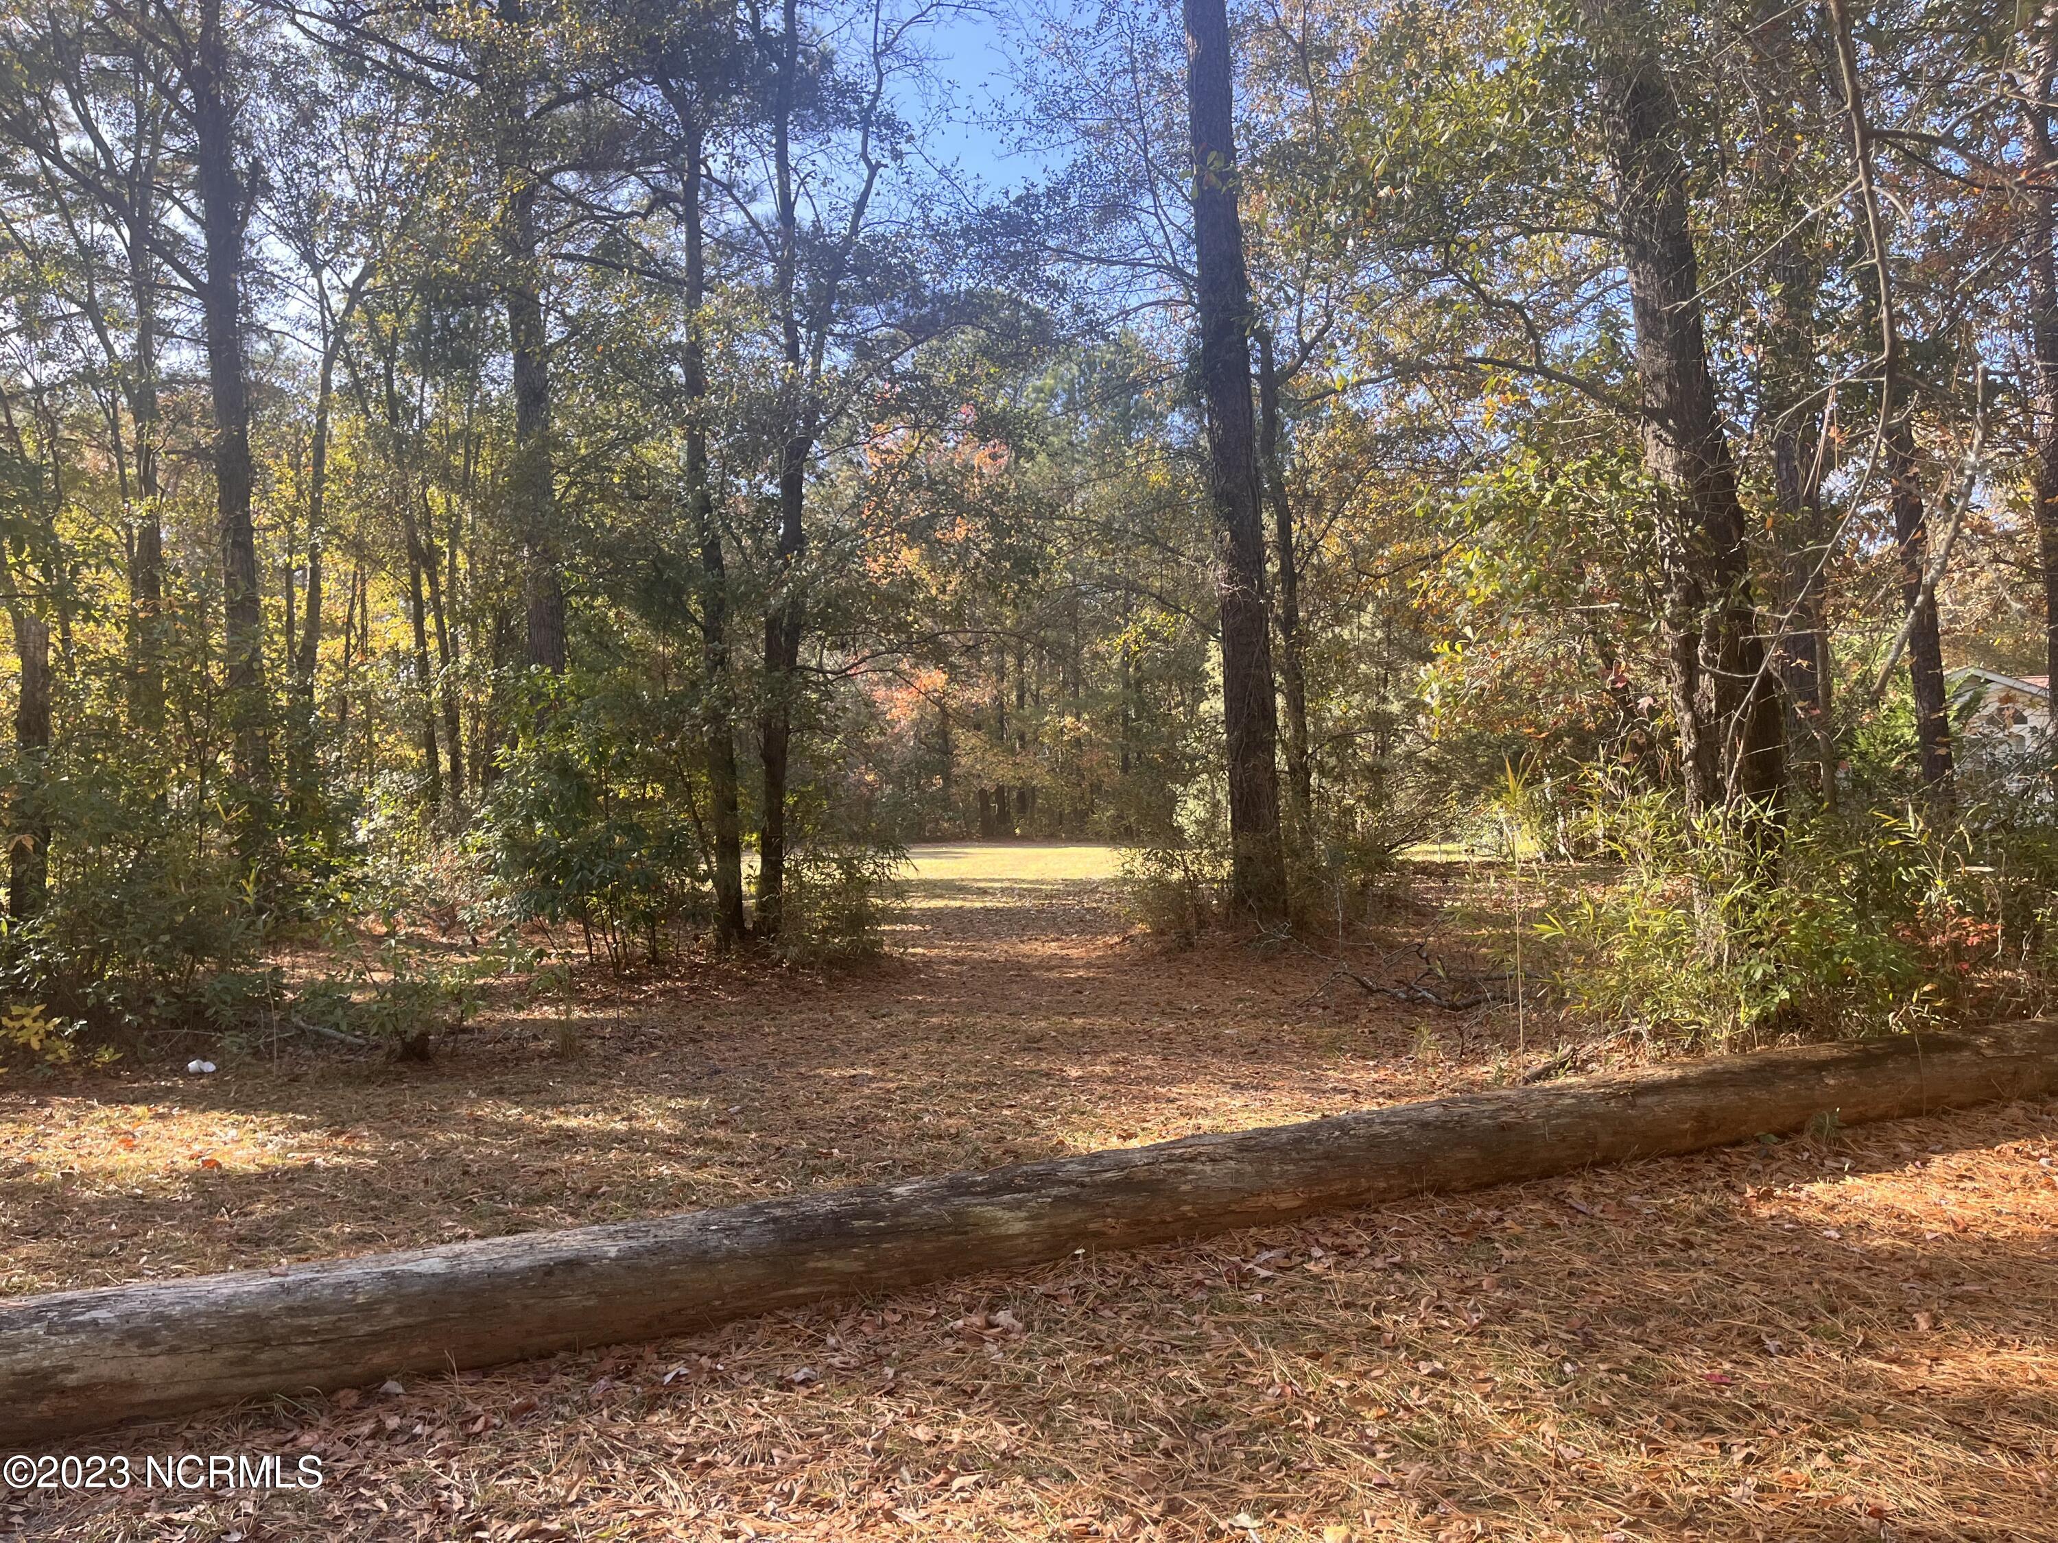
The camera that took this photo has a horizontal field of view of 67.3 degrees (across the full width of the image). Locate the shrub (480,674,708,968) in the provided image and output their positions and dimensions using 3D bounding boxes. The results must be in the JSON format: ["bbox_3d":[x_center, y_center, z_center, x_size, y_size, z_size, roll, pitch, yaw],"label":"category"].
[{"bbox_3d":[-4.180,0.479,14.856,2.060,2.710,1.900,-1,-1,-16],"label":"shrub"}]

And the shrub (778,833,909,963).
[{"bbox_3d":[-1.755,1.180,14.362,1.150,1.130,1.100,-2,-1,-7],"label":"shrub"}]

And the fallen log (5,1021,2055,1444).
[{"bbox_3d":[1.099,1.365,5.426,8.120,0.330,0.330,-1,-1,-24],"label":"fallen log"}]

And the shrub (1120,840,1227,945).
[{"bbox_3d":[1.394,1.161,14.888,0.980,0.970,0.950,-2,-1,5],"label":"shrub"}]

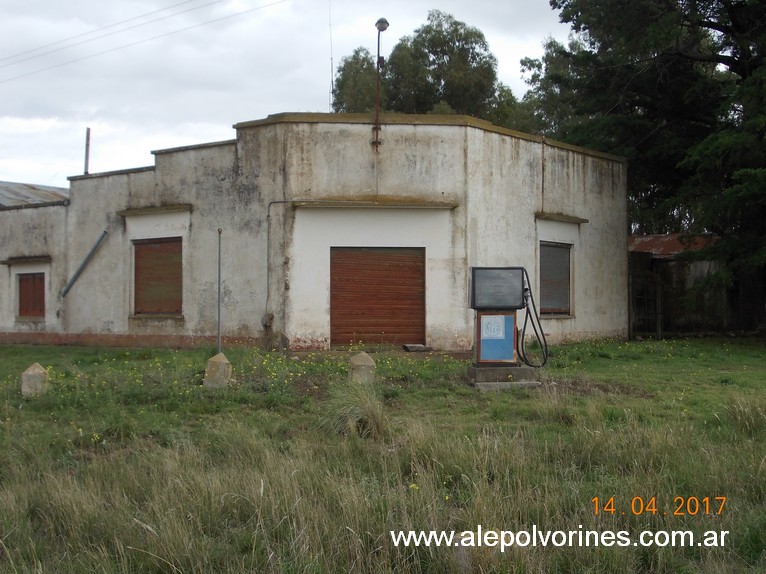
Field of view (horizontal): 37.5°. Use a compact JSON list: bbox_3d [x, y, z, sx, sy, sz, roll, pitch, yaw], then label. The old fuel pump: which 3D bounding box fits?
[{"bbox_3d":[1.924,0.467,17.200,1.150,1.544,0.420,0,-1,-5],"label":"old fuel pump"}]

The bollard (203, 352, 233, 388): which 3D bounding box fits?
[{"bbox_3d":[-2.472,1.262,16.900,0.350,0.562,0.350,4,-1,0],"label":"bollard"}]

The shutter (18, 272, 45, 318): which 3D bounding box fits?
[{"bbox_3d":[-10.131,0.232,32.631,1.190,1.243,0.070,-1,-1,37],"label":"shutter"}]

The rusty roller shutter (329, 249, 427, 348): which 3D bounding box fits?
[{"bbox_3d":[-0.115,0.243,27.062,2.290,2.364,0.080,0,-1,-8],"label":"rusty roller shutter"}]

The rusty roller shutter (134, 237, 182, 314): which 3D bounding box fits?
[{"bbox_3d":[-5.826,-0.254,29.424,1.804,1.967,0.080,-1,-1,37],"label":"rusty roller shutter"}]

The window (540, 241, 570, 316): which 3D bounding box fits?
[{"bbox_3d":[4.726,-0.206,31.054,0.080,1.981,1.715,-1,-1,37],"label":"window"}]

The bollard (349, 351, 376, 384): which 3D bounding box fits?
[{"bbox_3d":[-0.300,1.240,16.900,0.350,0.562,0.350,0,-1,-8],"label":"bollard"}]

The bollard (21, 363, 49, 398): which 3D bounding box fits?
[{"bbox_3d":[-4.840,1.305,15.700,0.340,0.494,0.340,0,-1,-9],"label":"bollard"}]

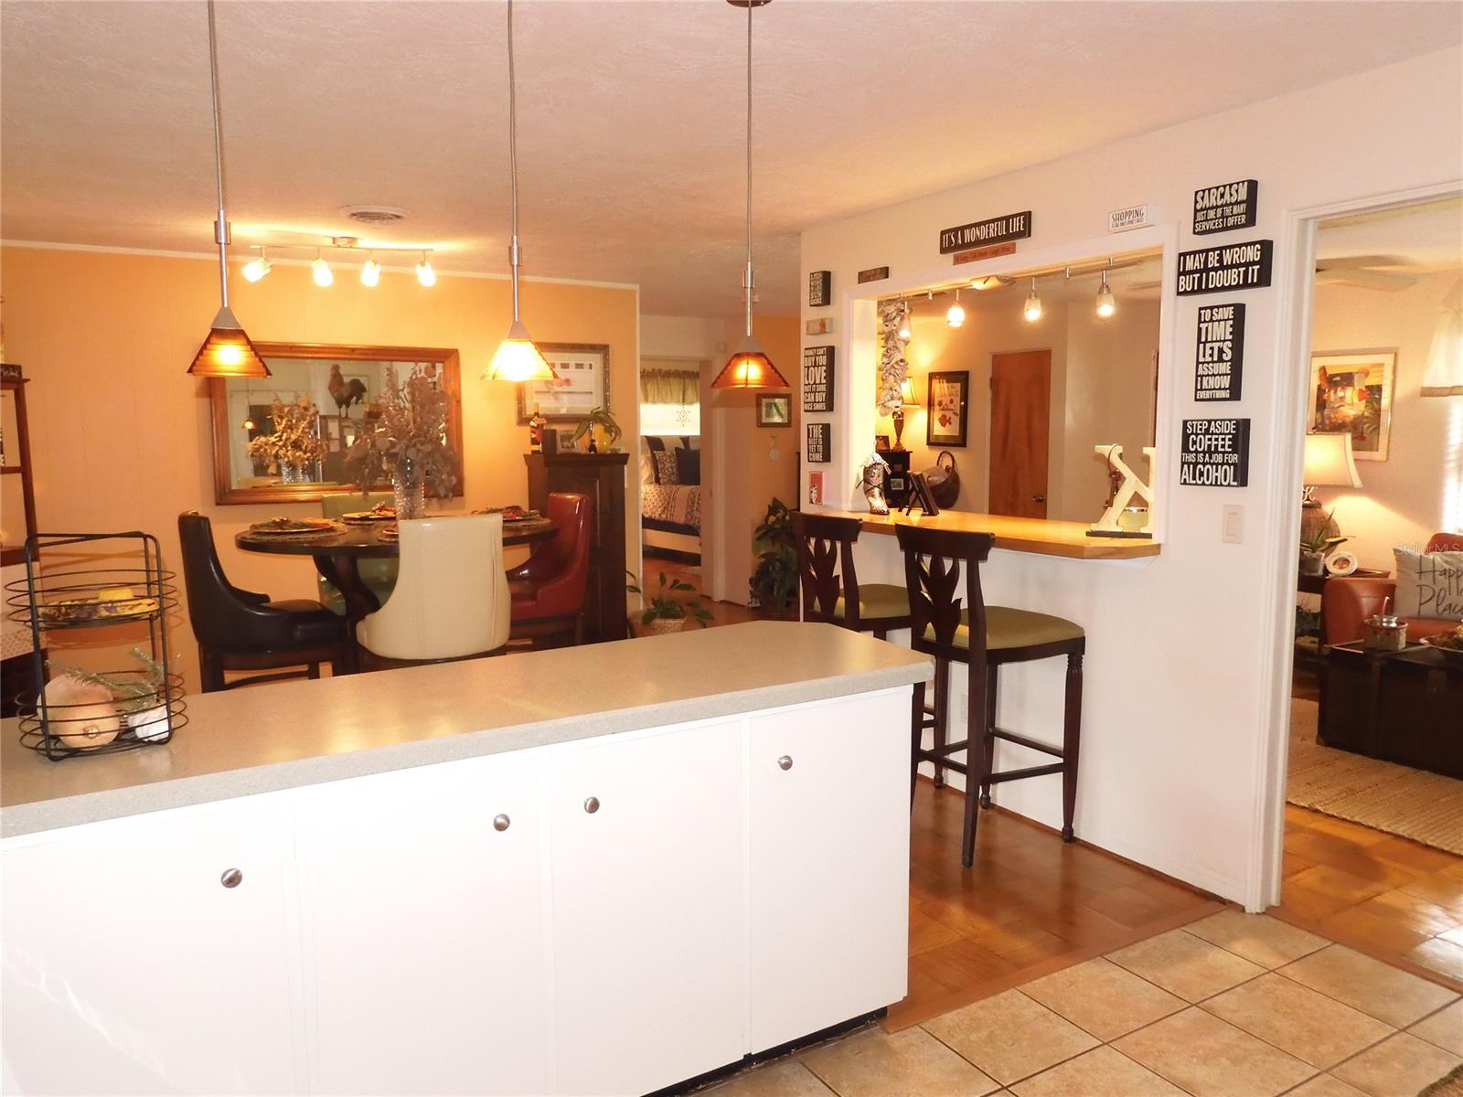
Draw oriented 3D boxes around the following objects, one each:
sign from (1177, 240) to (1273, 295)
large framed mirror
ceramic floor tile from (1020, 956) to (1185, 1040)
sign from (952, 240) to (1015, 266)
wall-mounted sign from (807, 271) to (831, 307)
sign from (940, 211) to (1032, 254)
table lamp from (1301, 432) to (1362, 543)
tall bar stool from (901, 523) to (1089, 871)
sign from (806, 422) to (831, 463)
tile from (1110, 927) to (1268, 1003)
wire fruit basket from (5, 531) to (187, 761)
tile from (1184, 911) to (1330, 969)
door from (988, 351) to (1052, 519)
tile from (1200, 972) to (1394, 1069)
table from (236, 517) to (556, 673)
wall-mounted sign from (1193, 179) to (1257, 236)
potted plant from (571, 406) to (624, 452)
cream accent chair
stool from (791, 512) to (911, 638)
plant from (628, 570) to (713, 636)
[{"bbox_3d":[1.456,-0.824,3.000,0.039,0.126,0.266,-4,8,-32],"label":"sign"},{"bbox_3d":[-2.239,-0.722,5.871,1.359,0.893,0.045,-4,7,-31],"label":"large framed mirror"},{"bbox_3d":[0.966,1.168,2.632,0.327,0.010,0.287,-4,7,-30],"label":"ceramic floor tile"},{"bbox_3d":[0.948,-1.101,3.798,0.012,0.037,0.313,-4,8,-32],"label":"sign"},{"bbox_3d":[0.410,-1.191,4.670,0.045,0.152,0.096,-4,7,-32],"label":"wall-mounted sign"},{"bbox_3d":[0.974,-1.210,3.913,0.024,0.092,0.465,-4,7,-31],"label":"sign"},{"bbox_3d":[3.245,-0.271,5.664,0.540,0.760,0.540,-4,8,-31],"label":"table lamp"},{"bbox_3d":[0.924,0.490,3.660,0.520,1.150,0.490,-4,7,-31],"label":"tall bar stool"},{"bbox_3d":[0.426,-0.506,4.896,0.045,0.183,0.122,-4,7,-31],"label":"sign"},{"bbox_3d":[1.250,1.145,2.781,0.320,0.010,0.272,-4,8,-31],"label":"tile"},{"bbox_3d":[-1.092,0.157,1.756,0.258,0.360,0.258,-4,7,-32],"label":"wire fruit basket"},{"bbox_3d":[1.547,1.148,2.991,0.310,0.010,0.285,-4,7,-31],"label":"tile"},{"bbox_3d":[2.296,-0.540,8.091,0.040,2.007,0.594,-4,8,-32],"label":"door"},{"bbox_3d":[1.407,1.177,2.532,0.327,0.010,0.327,-4,7,-30],"label":"tile"},{"bbox_3d":[-1.469,0.411,4.607,1.340,1.010,1.340,-4,8,-31],"label":"table"},{"bbox_3d":[1.455,-1.000,2.990,0.050,0.127,0.157,-4,7,-32],"label":"wall-mounted sign"},{"bbox_3d":[-0.857,-0.758,6.471,0.310,0.305,0.280,-4,7,-31],"label":"potted plant"},{"bbox_3d":[-1.122,0.453,3.831,0.520,1.170,0.570,-5,8,-38],"label":"cream accent chair"},{"bbox_3d":[0.560,0.415,4.124,0.512,1.110,0.468,-4,8,-29],"label":"stool"},{"bbox_3d":[-0.383,0.462,6.260,0.490,0.620,0.480,-4,7,-32],"label":"plant"}]

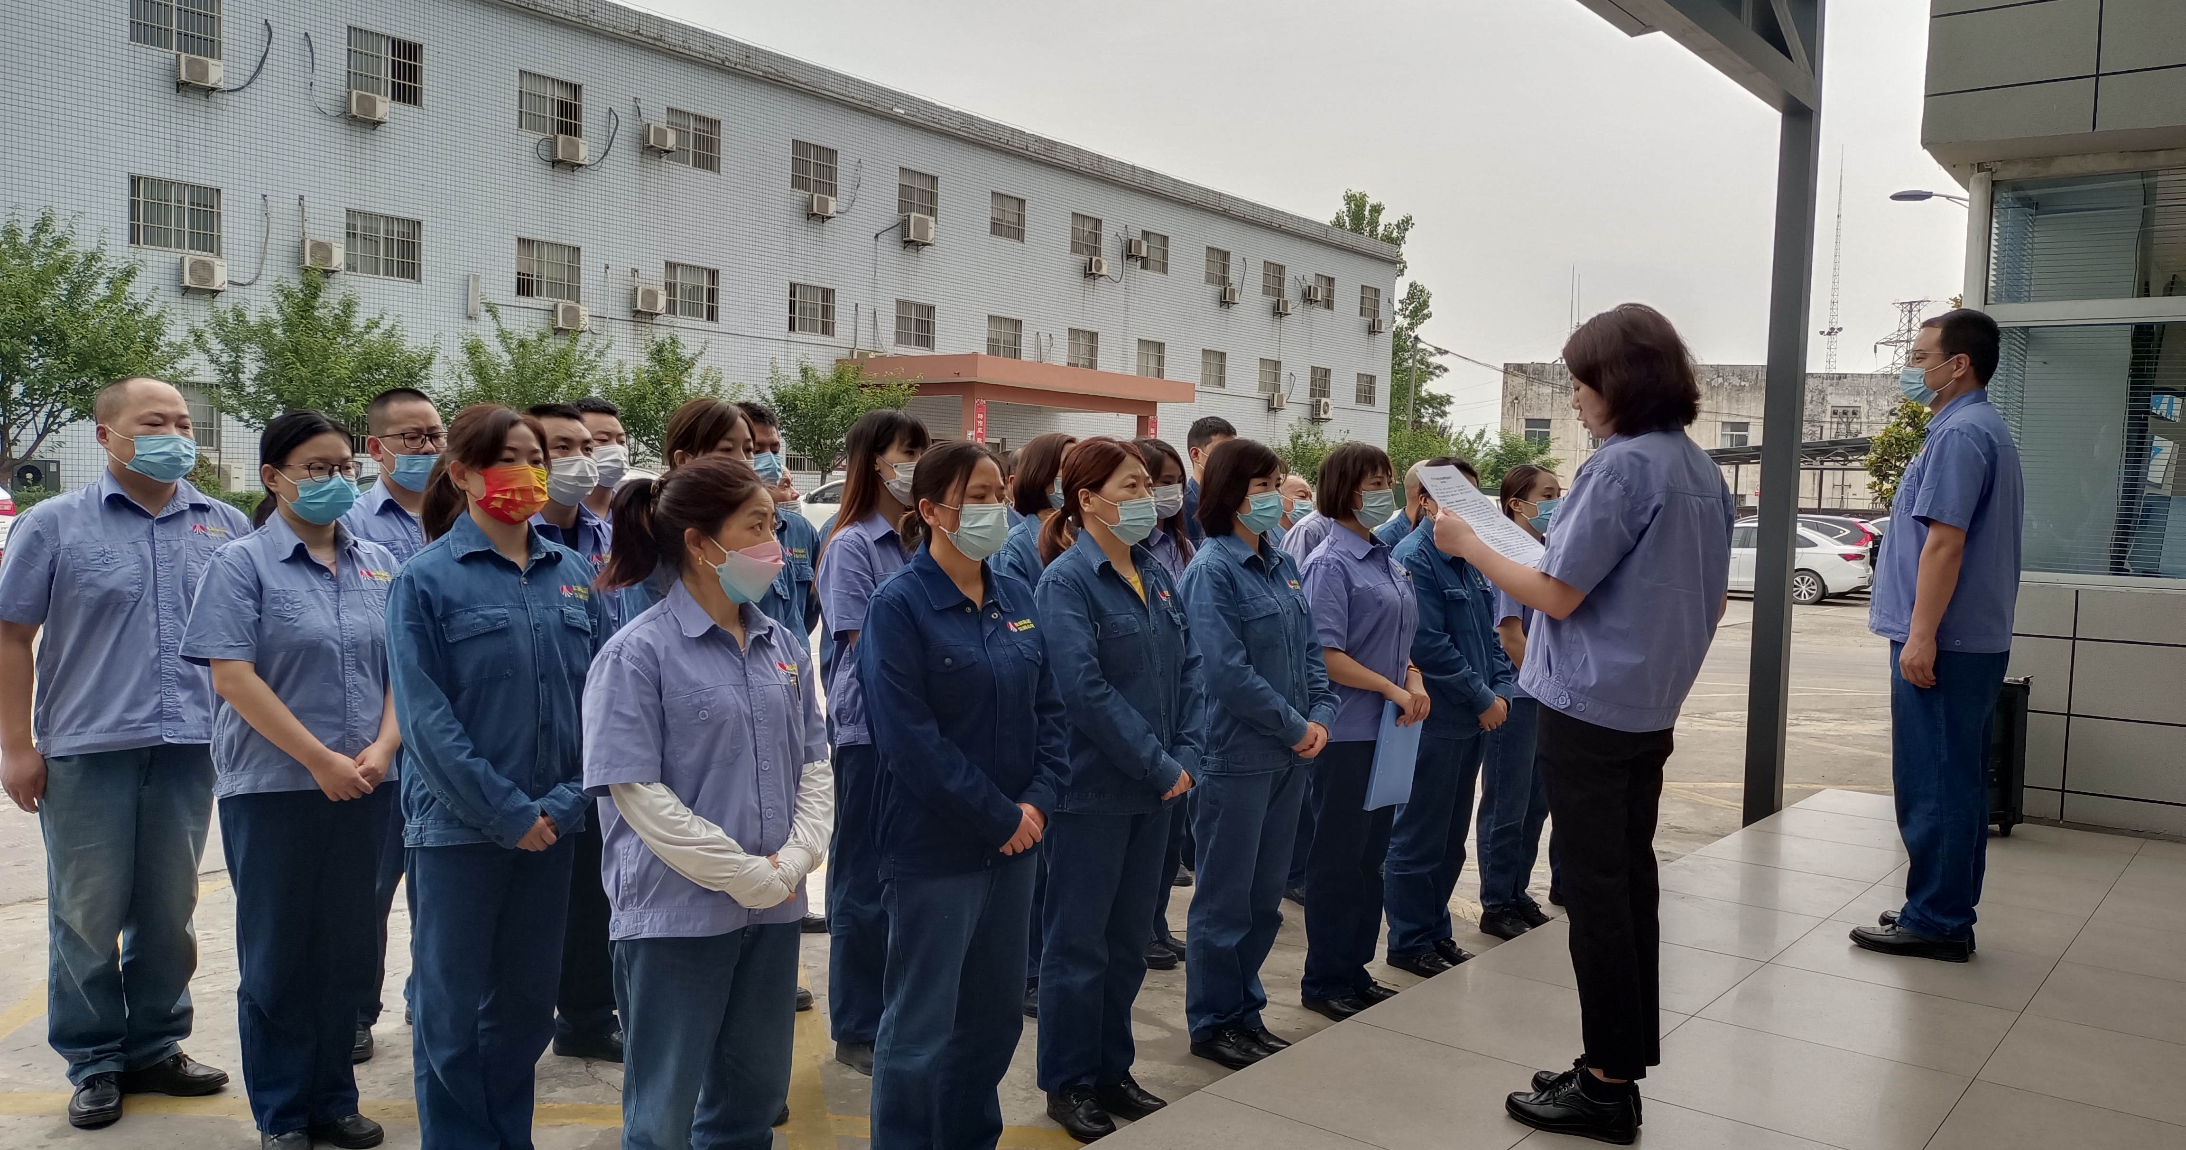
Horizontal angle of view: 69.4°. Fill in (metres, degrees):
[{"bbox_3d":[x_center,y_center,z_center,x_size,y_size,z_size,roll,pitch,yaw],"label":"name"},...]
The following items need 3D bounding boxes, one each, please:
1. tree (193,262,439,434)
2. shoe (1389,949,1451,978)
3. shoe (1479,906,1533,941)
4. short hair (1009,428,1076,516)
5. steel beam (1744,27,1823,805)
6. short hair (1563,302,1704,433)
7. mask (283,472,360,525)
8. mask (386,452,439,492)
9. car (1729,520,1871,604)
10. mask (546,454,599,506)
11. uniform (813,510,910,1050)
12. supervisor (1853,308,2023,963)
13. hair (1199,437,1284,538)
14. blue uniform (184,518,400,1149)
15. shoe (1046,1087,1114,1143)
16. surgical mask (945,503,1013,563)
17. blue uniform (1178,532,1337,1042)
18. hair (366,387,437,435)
[{"bbox_3d":[-12.373,-2.480,25.186,3.900,4.850,3.900,4,3,39],"label":"tree"},{"bbox_3d":[1.044,1.194,4.972,0.100,0.100,0.260,-1,4,-43],"label":"shoe"},{"bbox_3d":[1.449,1.194,5.456,0.098,0.100,0.245,-1,3,-37],"label":"shoe"},{"bbox_3d":[-0.130,-0.288,4.550,0.225,0.250,0.190,4,4,36],"label":"short hair"},{"bbox_3d":[2.819,-0.548,6.435,0.125,3.560,0.125,4,3,39],"label":"steel beam"},{"bbox_3d":[1.048,-0.402,3.070,0.250,0.240,0.205,-11,-4,32],"label":"short hair"},{"bbox_3d":[-1.650,-0.167,3.377,0.095,0.112,0.145,3,3,21],"label":"mask"},{"bbox_3d":[-1.765,-0.267,4.110,0.085,0.105,0.150,4,4,41],"label":"mask"},{"bbox_3d":[12.380,-0.285,30.666,4.650,1.470,1.800,4,3,39],"label":"car"},{"bbox_3d":[-1.286,-0.235,3.880,0.083,0.120,0.138,4,4,44],"label":"mask"},{"bbox_3d":[-0.529,0.526,4.053,0.300,1.360,0.460,4,4,41],"label":"uniform"},{"bbox_3d":[2.420,0.156,4.437,0.380,1.790,0.500,4,4,39],"label":"supervisor"},{"bbox_3d":[0.399,-0.235,4.265,0.235,0.260,0.195,4,4,42],"label":"hair"},{"bbox_3d":[-1.750,0.553,3.490,0.330,1.355,0.490,4,4,39],"label":"blue uniform"},{"bbox_3d":[-0.017,1.239,3.681,0.098,0.100,0.245,0,3,-36],"label":"shoe"},{"bbox_3d":[-0.226,-0.087,3.090,0.080,0.115,0.135,4,4,40],"label":"surgical mask"},{"bbox_3d":[0.426,0.559,4.165,0.330,1.335,0.450,4,4,42],"label":"blue uniform"},{"bbox_3d":[-1.759,-0.415,4.020,0.180,0.130,0.158,4,4,39],"label":"hair"}]

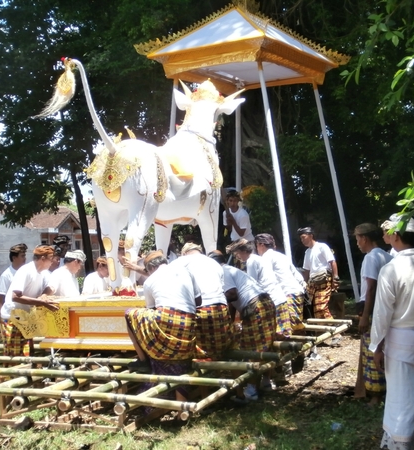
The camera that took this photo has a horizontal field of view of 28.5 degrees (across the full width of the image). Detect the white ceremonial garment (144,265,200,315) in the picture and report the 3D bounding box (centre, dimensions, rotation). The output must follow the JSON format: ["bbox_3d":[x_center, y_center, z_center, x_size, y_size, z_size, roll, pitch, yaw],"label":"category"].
[{"bbox_3d":[-0.315,0.590,7.450,0.500,0.520,0.300,0,-36,-27],"label":"white ceremonial garment"}]

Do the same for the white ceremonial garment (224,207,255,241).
[{"bbox_3d":[0.425,-0.007,11.000,0.430,0.500,0.290,-1,-2,23],"label":"white ceremonial garment"}]

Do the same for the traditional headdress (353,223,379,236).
[{"bbox_3d":[1.468,0.041,7.500,0.230,0.130,0.190,0,-2,15],"label":"traditional headdress"}]

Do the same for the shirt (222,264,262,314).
[{"bbox_3d":[0.360,0.663,8.500,0.280,0.520,0.420,-40,-20,25],"label":"shirt"}]

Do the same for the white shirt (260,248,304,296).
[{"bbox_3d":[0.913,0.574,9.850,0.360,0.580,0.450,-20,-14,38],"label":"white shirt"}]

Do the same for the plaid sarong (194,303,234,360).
[{"bbox_3d":[0.044,1.023,7.900,0.440,0.560,0.420,1,-2,-30],"label":"plaid sarong"}]

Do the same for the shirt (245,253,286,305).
[{"bbox_3d":[0.653,0.609,9.100,0.270,0.600,0.420,-32,-17,27],"label":"shirt"}]

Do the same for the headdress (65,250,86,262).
[{"bbox_3d":[-1.453,0.348,9.000,0.220,0.130,0.190,16,-6,-17],"label":"headdress"}]

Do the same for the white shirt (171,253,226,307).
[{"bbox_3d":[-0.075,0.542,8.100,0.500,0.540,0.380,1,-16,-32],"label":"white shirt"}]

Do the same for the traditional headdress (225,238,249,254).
[{"bbox_3d":[0.337,0.238,9.000,0.250,0.130,0.190,-21,-7,16],"label":"traditional headdress"}]

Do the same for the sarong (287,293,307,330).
[{"bbox_3d":[1.063,1.051,9.900,0.380,0.500,0.400,-1,-2,40],"label":"sarong"}]

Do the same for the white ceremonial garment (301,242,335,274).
[{"bbox_3d":[1.547,0.451,11.300,0.460,0.490,0.330,-1,-2,41],"label":"white ceremonial garment"}]

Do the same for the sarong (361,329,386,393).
[{"bbox_3d":[1.597,1.174,7.500,0.360,0.740,0.420,-1,-2,42],"label":"sarong"}]

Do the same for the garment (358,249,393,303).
[{"bbox_3d":[1.588,0.465,7.500,0.290,0.560,0.440,-1,-2,42],"label":"garment"}]

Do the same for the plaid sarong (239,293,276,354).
[{"bbox_3d":[0.513,1.032,8.450,0.360,0.660,0.360,-6,-4,32],"label":"plaid sarong"}]

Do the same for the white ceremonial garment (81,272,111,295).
[{"bbox_3d":[-1.332,0.816,10.000,0.380,0.520,0.450,0,-2,12],"label":"white ceremonial garment"}]

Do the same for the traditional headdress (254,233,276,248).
[{"bbox_3d":[0.678,0.183,9.600,0.230,0.160,0.200,-13,-9,34],"label":"traditional headdress"}]

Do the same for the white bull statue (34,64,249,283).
[{"bbox_3d":[-0.639,-0.564,8.750,0.950,2.500,3.100,0,-1,22],"label":"white bull statue"}]

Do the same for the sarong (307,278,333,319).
[{"bbox_3d":[1.574,1.033,11.300,0.400,0.620,0.360,-1,-2,45],"label":"sarong"}]

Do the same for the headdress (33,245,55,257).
[{"bbox_3d":[-1.725,0.271,8.650,0.220,0.130,0.190,11,-4,-15],"label":"headdress"}]

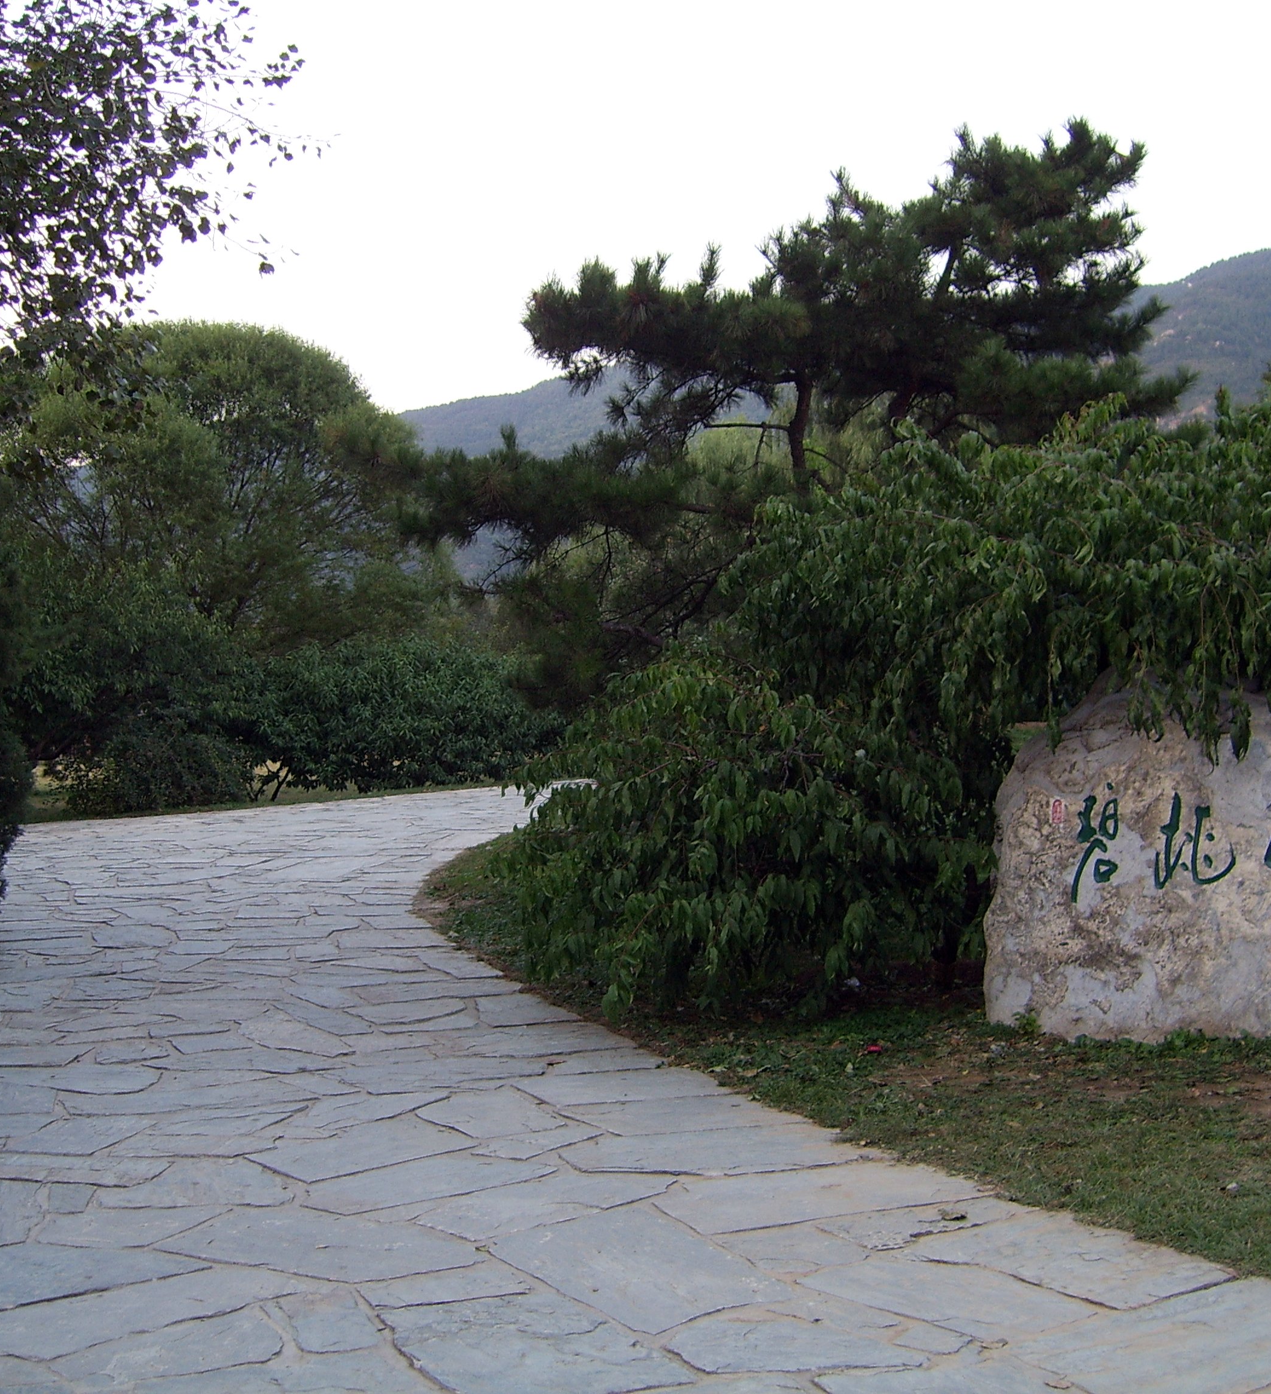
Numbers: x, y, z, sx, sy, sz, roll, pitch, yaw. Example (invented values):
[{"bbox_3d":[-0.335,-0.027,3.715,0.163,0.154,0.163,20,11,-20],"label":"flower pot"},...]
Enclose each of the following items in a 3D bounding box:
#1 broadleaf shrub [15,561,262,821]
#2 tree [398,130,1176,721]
[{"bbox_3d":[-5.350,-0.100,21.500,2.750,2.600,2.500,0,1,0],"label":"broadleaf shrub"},{"bbox_3d":[1.120,-1.360,14.600,5.500,5.400,4.600,0,1,0],"label":"tree"}]

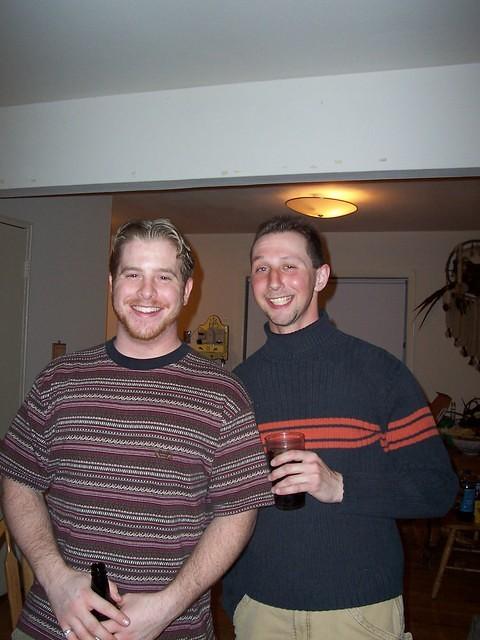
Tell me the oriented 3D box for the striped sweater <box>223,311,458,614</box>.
[{"bbox_3d":[0.218,0.303,1.530,0.520,0.650,0.360,1,-2,24],"label":"striped sweater"}]

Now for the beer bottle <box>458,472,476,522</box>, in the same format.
[{"bbox_3d":[1.347,1.045,4.050,0.100,0.305,0.100,1,-2,18],"label":"beer bottle"}]

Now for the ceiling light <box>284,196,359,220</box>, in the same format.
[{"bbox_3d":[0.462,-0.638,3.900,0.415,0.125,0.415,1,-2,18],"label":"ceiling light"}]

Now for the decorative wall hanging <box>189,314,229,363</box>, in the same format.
[{"bbox_3d":[-0.256,0.150,5.550,0.310,0.395,0.080,1,-2,18],"label":"decorative wall hanging"}]

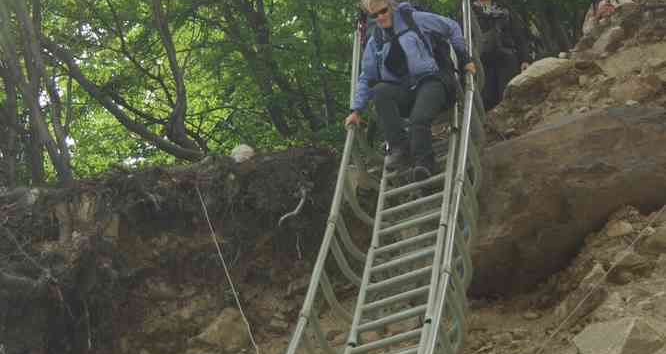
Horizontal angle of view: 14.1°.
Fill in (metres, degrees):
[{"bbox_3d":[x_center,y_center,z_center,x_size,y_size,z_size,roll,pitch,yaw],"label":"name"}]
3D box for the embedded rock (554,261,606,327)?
[{"bbox_3d":[1.321,0.622,14.400,0.280,0.310,0.270,0,-18,0],"label":"embedded rock"}]

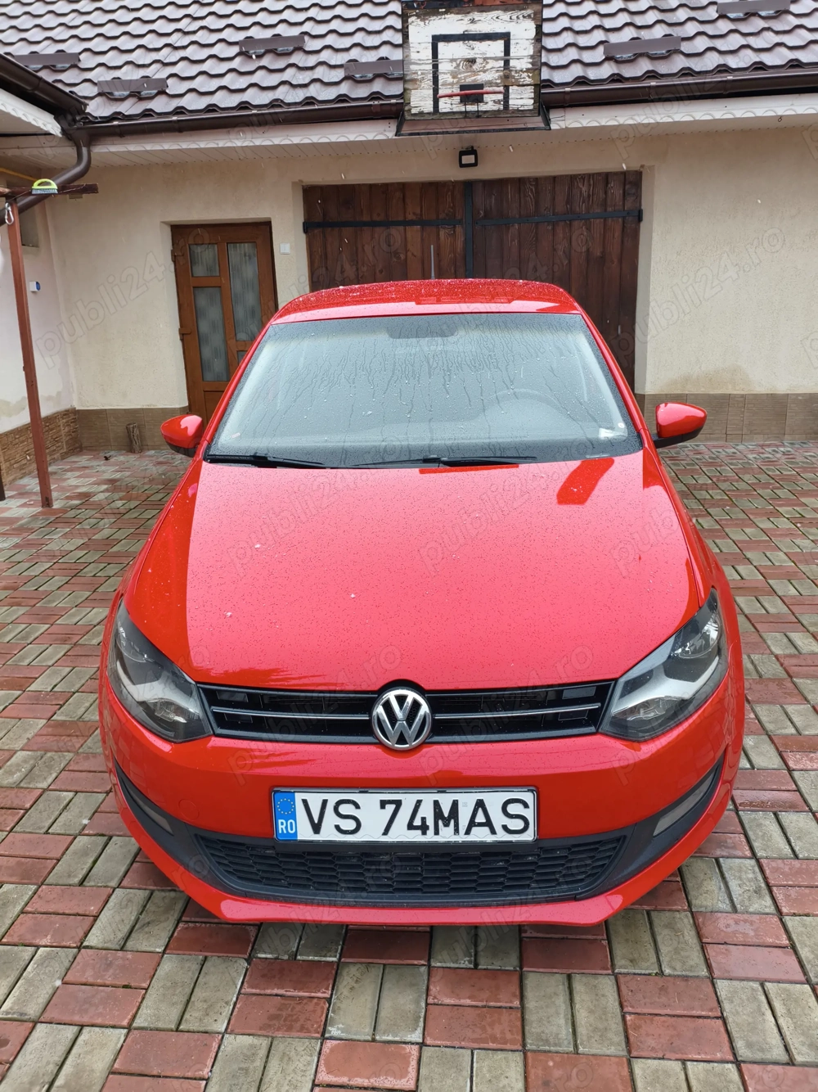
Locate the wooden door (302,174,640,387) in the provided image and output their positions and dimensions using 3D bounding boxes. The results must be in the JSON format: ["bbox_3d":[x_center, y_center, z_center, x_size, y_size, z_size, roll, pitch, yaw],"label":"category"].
[{"bbox_3d":[0.548,-2.018,7.136,2.815,2.167,0.100,0,16,6],"label":"wooden door"}]

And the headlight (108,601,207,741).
[{"bbox_3d":[-0.571,0.259,1.861,0.350,0.195,0.420,-1,16,4],"label":"headlight"}]

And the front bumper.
[{"bbox_3d":[0.006,0.484,1.875,1.660,0.480,0.550,-1,16,4],"label":"front bumper"}]

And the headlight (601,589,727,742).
[{"bbox_3d":[0.566,0.237,1.780,0.350,0.195,0.420,-1,16,4],"label":"headlight"}]

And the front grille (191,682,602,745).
[{"bbox_3d":[-0.013,0.319,1.649,0.860,0.115,0.120,-1,16,4],"label":"front grille"}]

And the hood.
[{"bbox_3d":[0.010,0.011,2.058,1.380,0.285,1.030,-1,16,4],"label":"hood"}]

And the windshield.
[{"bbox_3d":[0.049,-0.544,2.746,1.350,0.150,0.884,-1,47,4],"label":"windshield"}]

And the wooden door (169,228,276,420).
[{"bbox_3d":[-1.595,-1.876,7.381,0.898,1.913,0.100,0,16,6],"label":"wooden door"}]

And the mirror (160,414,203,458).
[{"bbox_3d":[-0.810,-0.401,2.941,0.185,0.150,0.130,-1,16,4],"label":"mirror"}]

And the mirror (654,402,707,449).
[{"bbox_3d":[0.931,-0.429,2.818,0.185,0.150,0.130,-1,16,4],"label":"mirror"}]

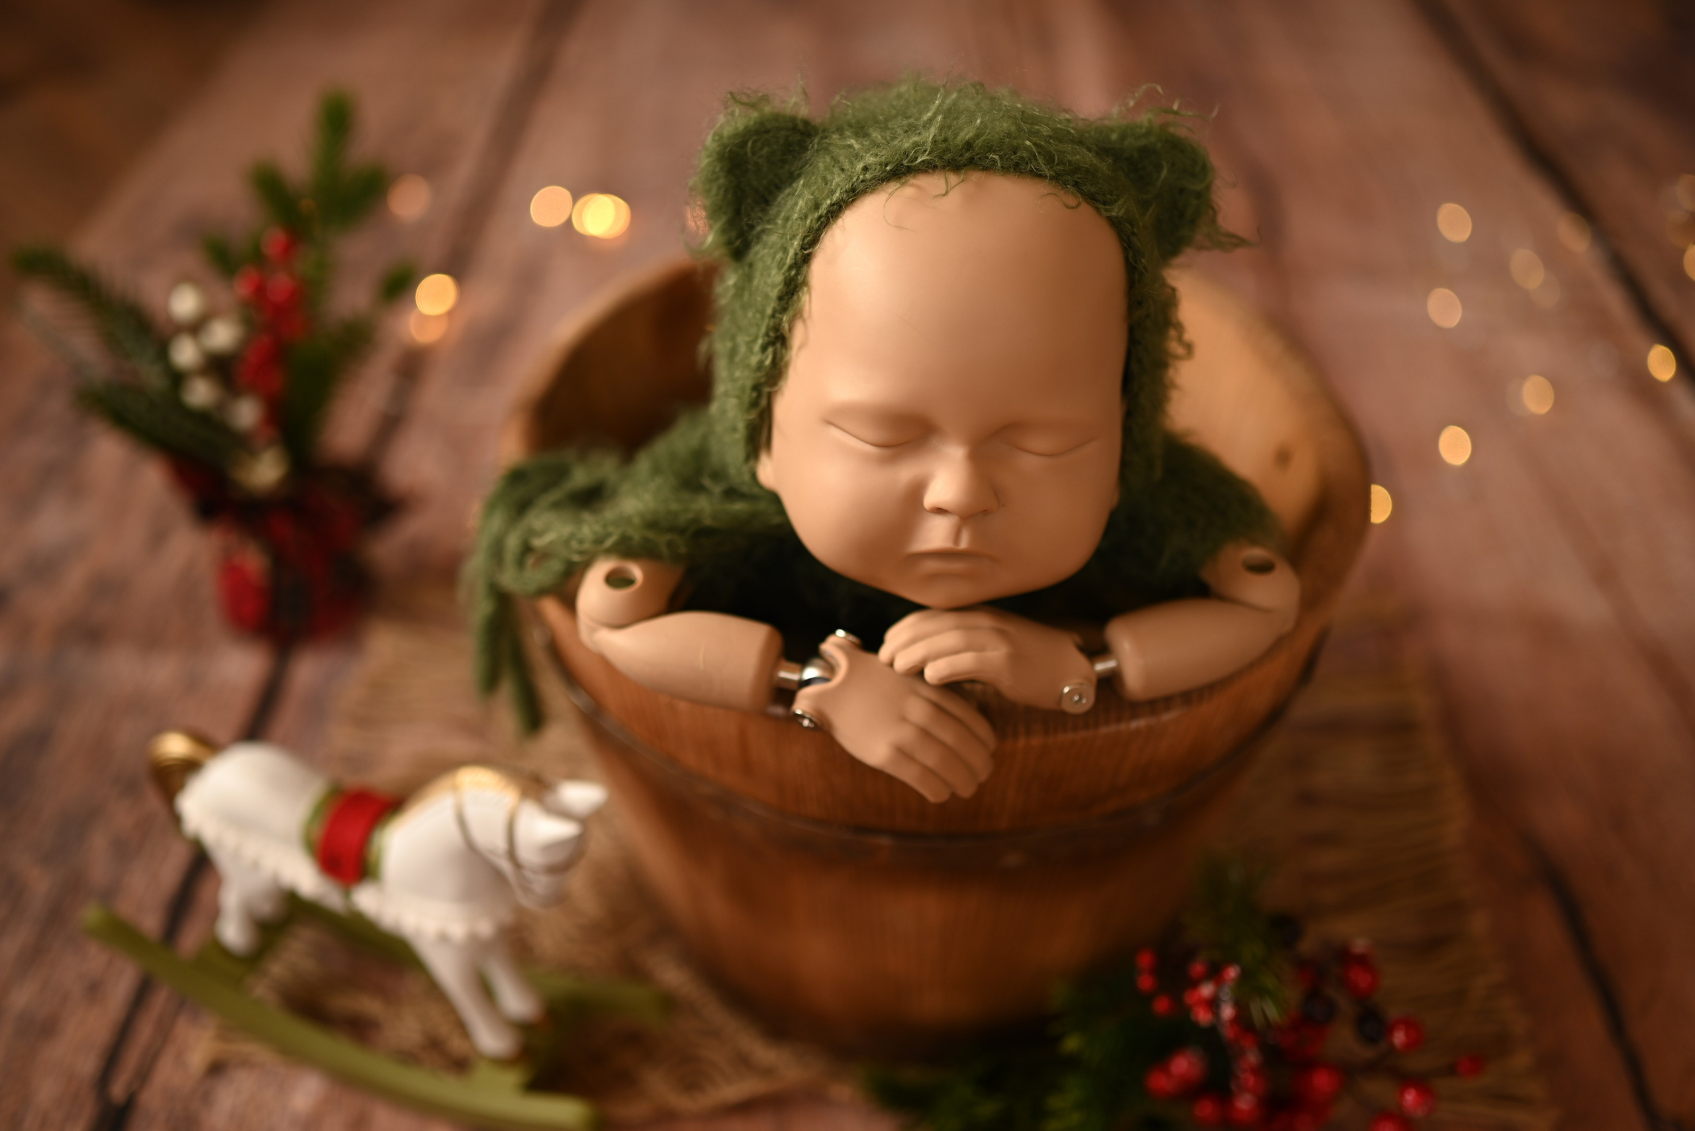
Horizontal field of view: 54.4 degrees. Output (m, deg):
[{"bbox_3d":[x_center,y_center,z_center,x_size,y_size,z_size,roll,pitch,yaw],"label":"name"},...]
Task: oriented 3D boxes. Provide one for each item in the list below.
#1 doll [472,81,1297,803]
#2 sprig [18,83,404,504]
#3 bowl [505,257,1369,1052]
[{"bbox_3d":[0.012,-0.012,0.519,0.225,0.280,0.220,0,41,0],"label":"doll"},{"bbox_3d":[-0.255,-0.105,0.680,0.157,0.178,0.115,0,41,0],"label":"sprig"},{"bbox_3d":[0.028,0.027,0.603,0.280,0.188,0.280,0,41,0],"label":"bowl"}]

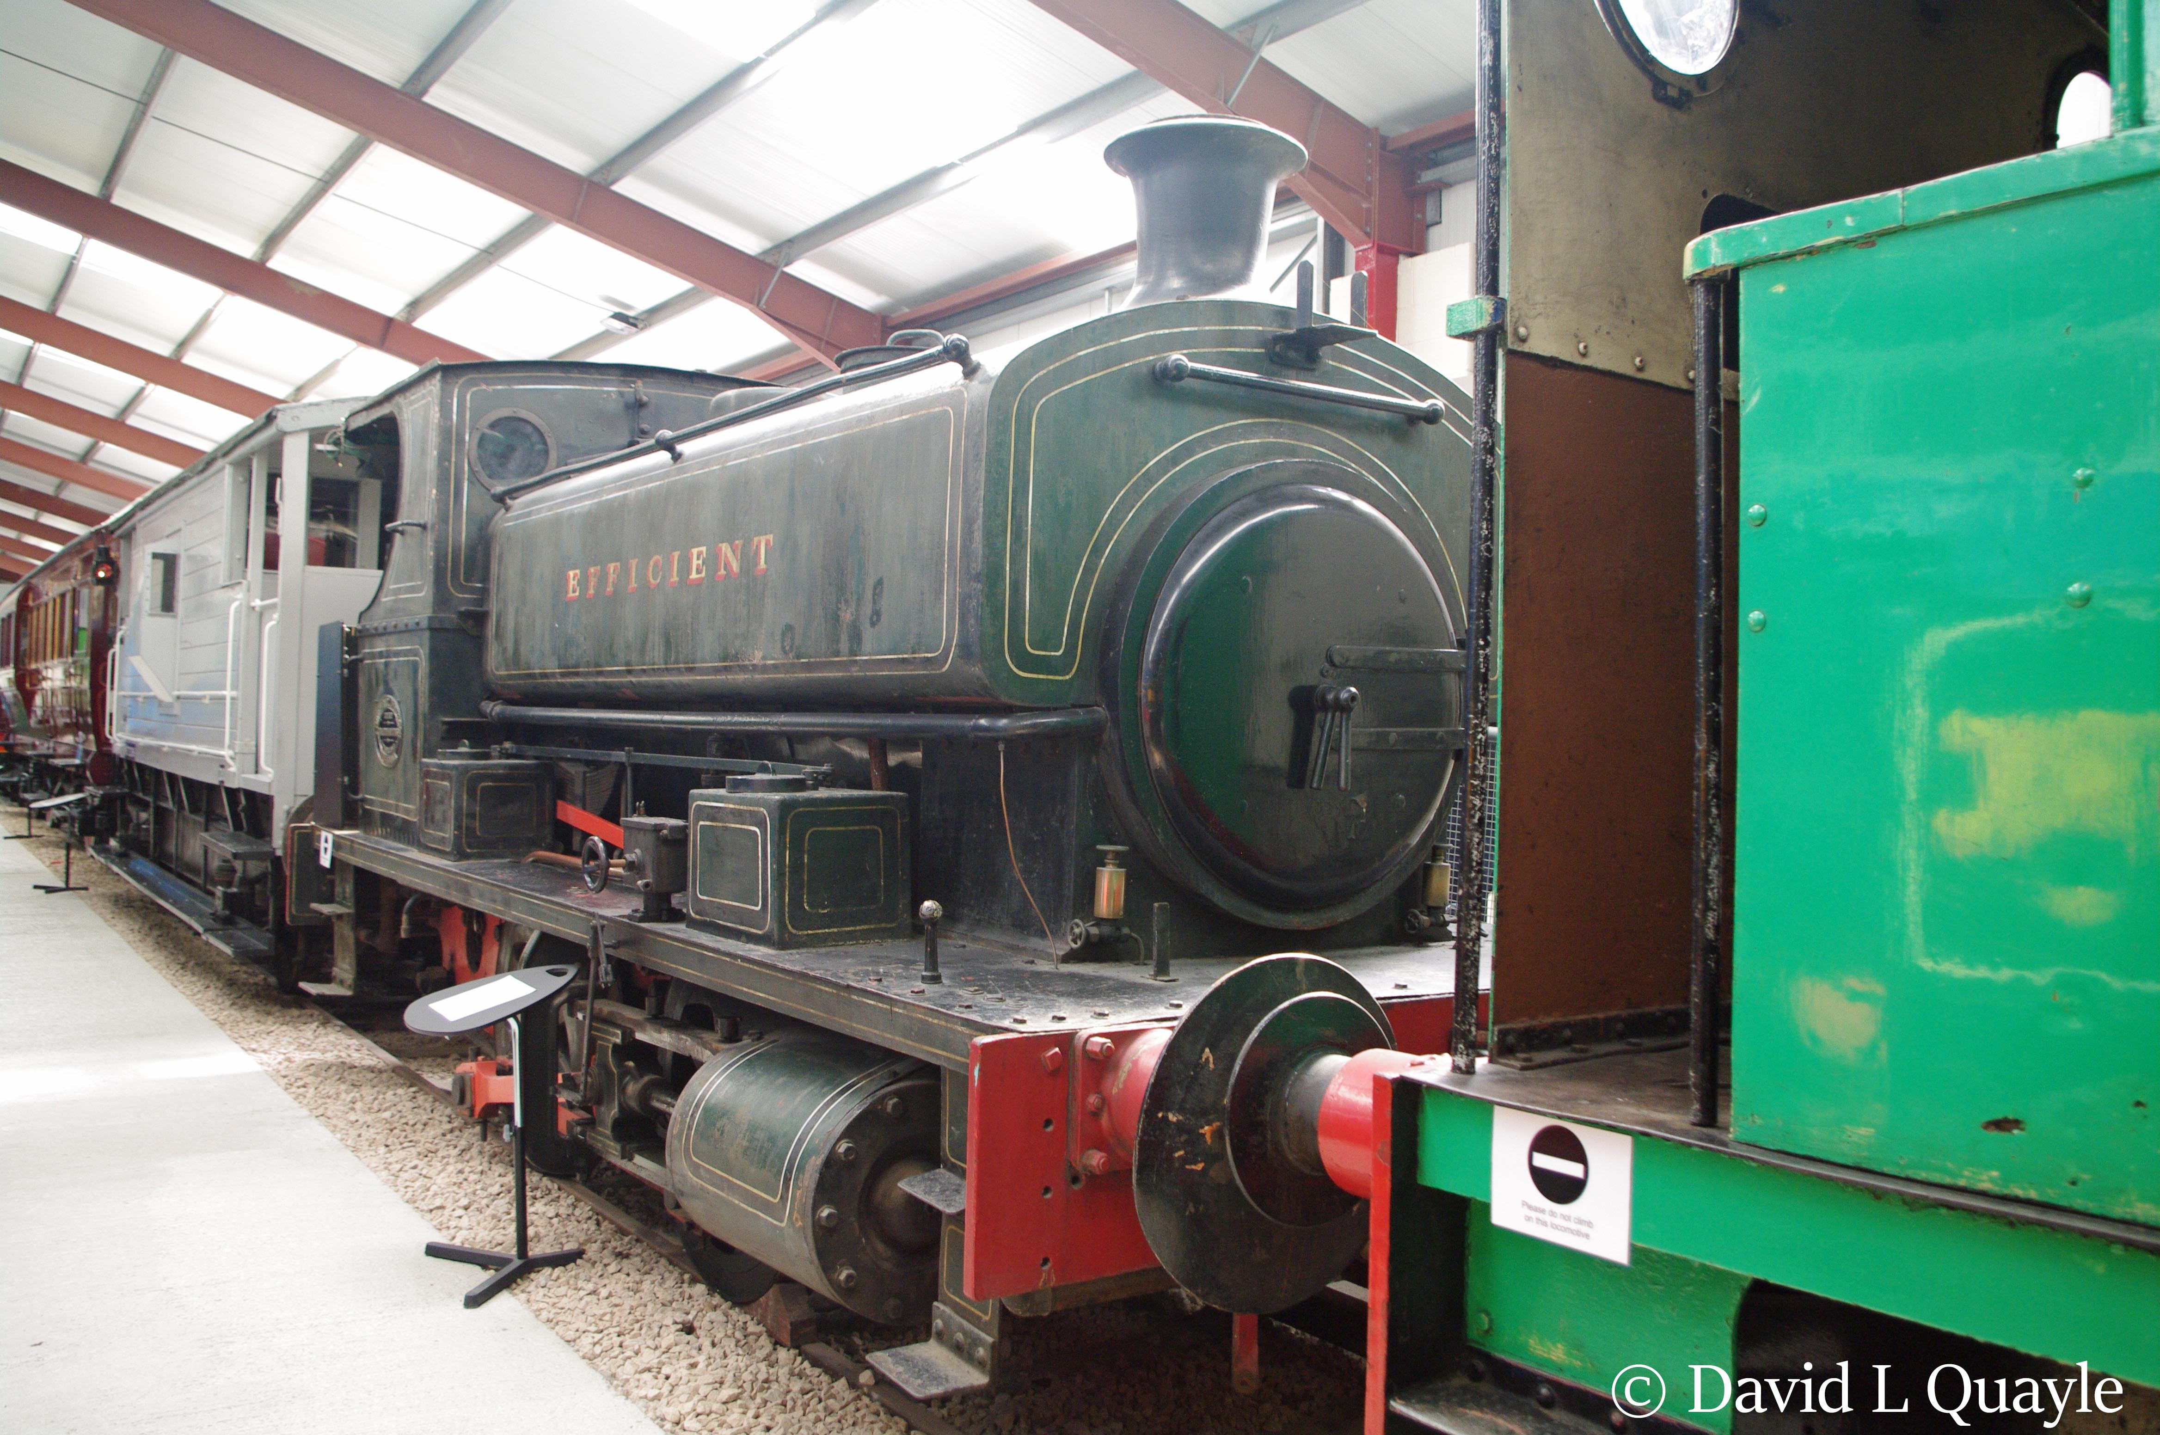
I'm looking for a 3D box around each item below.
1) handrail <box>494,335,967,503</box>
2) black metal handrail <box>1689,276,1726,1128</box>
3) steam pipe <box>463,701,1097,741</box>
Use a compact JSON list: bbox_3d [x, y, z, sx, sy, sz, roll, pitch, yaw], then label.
[{"bbox_3d":[-1.256,-0.841,5.515,0.080,0.085,3.650,1,0,-34],"label":"handrail"},{"bbox_3d":[0.755,-0.022,2.161,0.040,1.030,0.040,0,0,-34],"label":"black metal handrail"},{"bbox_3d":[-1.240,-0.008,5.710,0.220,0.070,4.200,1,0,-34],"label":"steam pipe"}]

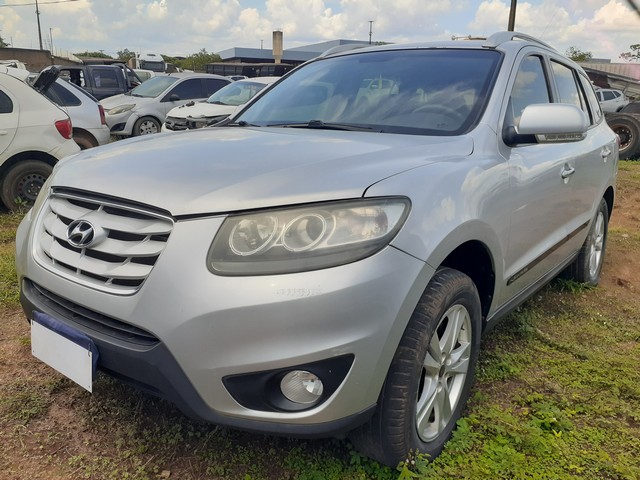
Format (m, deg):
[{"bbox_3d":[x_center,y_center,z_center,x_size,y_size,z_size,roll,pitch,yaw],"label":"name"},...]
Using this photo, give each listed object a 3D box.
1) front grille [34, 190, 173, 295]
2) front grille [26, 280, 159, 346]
[{"bbox_3d":[-0.739,0.003,1.596,0.760,0.275,0.170,12,17,37],"label":"front grille"},{"bbox_3d":[-0.782,0.216,1.573,0.850,0.120,0.130,12,17,37],"label":"front grille"}]

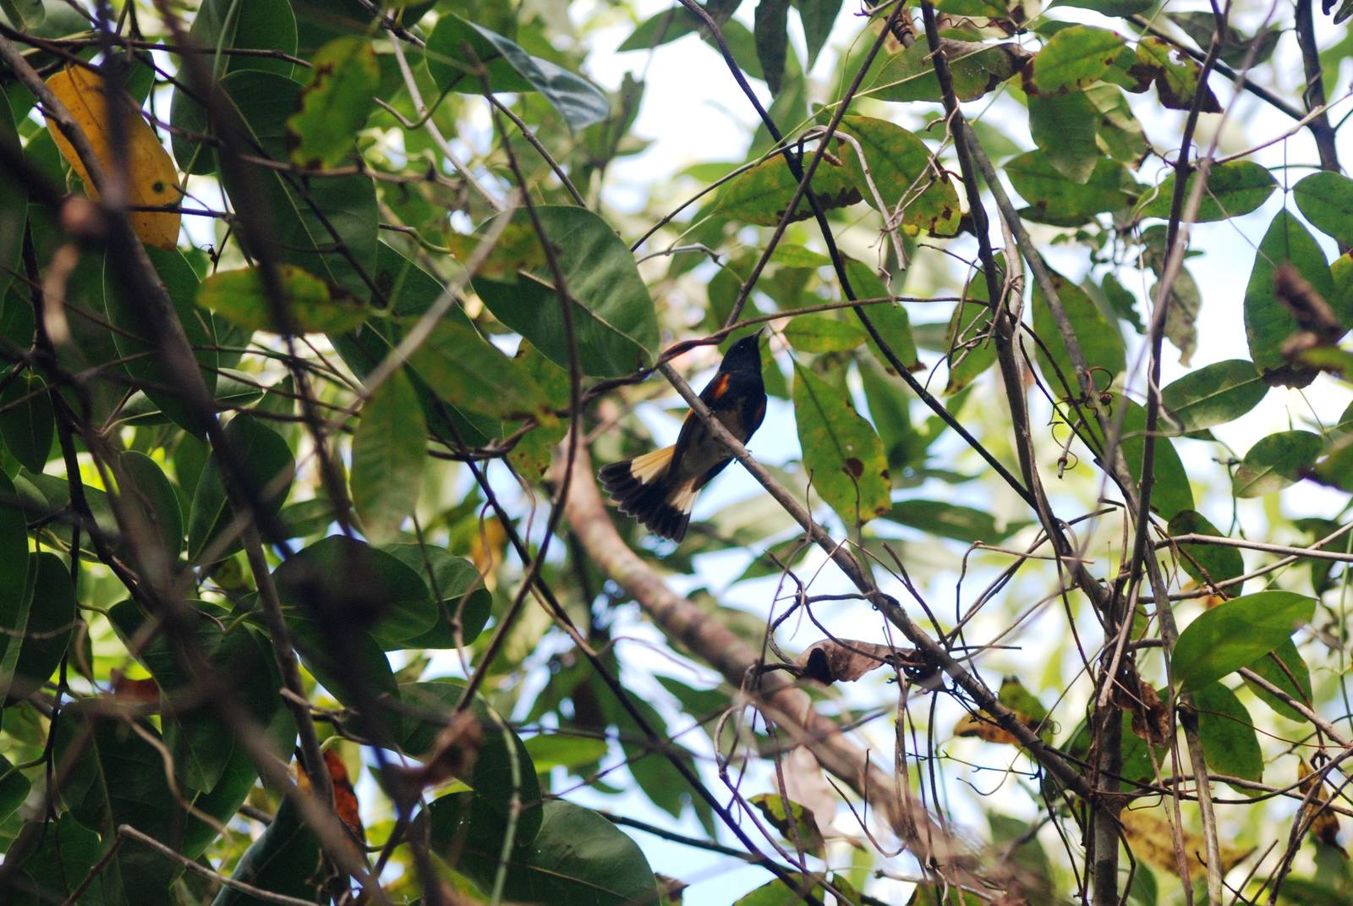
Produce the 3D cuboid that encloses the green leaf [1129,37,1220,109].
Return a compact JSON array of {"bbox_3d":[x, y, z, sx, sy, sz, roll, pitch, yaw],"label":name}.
[{"bbox_3d":[0.261,-0.198,3.550,0.060,0.014,0.029,39,-70,-17],"label":"green leaf"}]

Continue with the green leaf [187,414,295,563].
[{"bbox_3d":[-0.222,0.018,3.450,0.042,0.094,0.018,25,-34,-9],"label":"green leaf"}]

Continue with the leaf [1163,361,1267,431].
[{"bbox_3d":[0.279,-0.030,3.520,0.061,0.012,0.030,-22,-66,11],"label":"leaf"}]

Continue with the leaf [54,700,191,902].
[{"bbox_3d":[-0.296,0.185,3.600,0.073,0.110,0.022,-13,-15,10],"label":"leaf"}]

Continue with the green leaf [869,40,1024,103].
[{"bbox_3d":[0.149,-0.210,3.740,0.088,0.018,0.042,-18,-49,0],"label":"green leaf"}]

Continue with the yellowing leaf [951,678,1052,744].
[{"bbox_3d":[0.179,0.142,3.720,0.054,0.022,0.037,-2,-66,7],"label":"yellowing leaf"}]

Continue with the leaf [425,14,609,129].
[{"bbox_3d":[-0.082,-0.198,3.500,0.101,0.025,0.043,20,-65,-10],"label":"leaf"}]

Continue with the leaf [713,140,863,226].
[{"bbox_3d":[0.061,-0.147,3.720,0.086,0.018,0.044,-18,-49,0],"label":"leaf"}]

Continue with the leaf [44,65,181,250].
[{"bbox_3d":[-0.287,-0.151,3.450,0.048,0.018,0.115,-31,-68,3],"label":"leaf"}]

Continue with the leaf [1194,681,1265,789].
[{"bbox_3d":[0.309,0.157,3.800,0.043,0.082,0.017,-37,-13,29],"label":"leaf"}]

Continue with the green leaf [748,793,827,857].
[{"bbox_3d":[0.059,0.198,3.600,0.053,0.014,0.022,39,-70,-17],"label":"green leaf"}]

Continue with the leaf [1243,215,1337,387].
[{"bbox_3d":[0.342,-0.086,3.770,0.052,0.103,0.018,-5,-20,8],"label":"leaf"}]

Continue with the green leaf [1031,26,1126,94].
[{"bbox_3d":[0.211,-0.205,3.550,0.055,0.012,0.034,-25,-66,12],"label":"green leaf"}]

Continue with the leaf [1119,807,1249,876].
[{"bbox_3d":[0.303,0.233,4.050,0.079,0.016,0.032,13,-64,-6],"label":"leaf"}]

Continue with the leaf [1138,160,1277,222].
[{"bbox_3d":[0.295,-0.146,3.780,0.083,0.016,0.045,-13,-45,-6],"label":"leaf"}]

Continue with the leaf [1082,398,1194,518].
[{"bbox_3d":[0.257,0.002,3.800,0.018,0.090,0.045,-29,-19,-52],"label":"leaf"}]

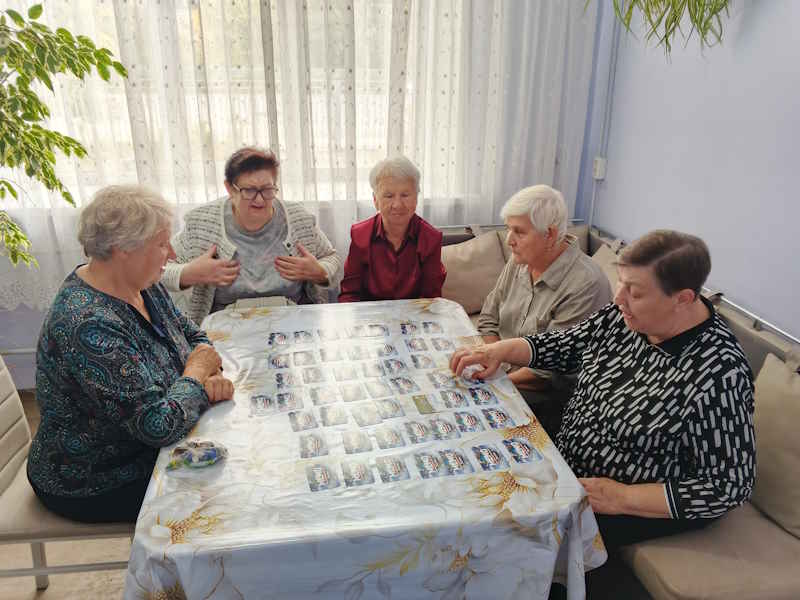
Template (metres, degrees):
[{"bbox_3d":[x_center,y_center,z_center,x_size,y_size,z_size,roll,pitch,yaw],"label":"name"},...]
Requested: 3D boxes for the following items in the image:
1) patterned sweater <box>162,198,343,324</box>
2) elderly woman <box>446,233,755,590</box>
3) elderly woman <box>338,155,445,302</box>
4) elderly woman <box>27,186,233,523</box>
[{"bbox_3d":[-0.530,-0.065,2.314,0.600,0.600,0.400,-5,22,-12],"label":"patterned sweater"},{"bbox_3d":[0.490,0.424,1.603,0.680,1.205,0.700,-11,24,-26],"label":"elderly woman"},{"bbox_3d":[-0.020,0.118,2.332,0.460,1.245,0.660,-1,21,-3],"label":"elderly woman"},{"bbox_3d":[-0.680,0.328,1.759,0.700,1.270,0.520,-5,22,-12],"label":"elderly woman"}]

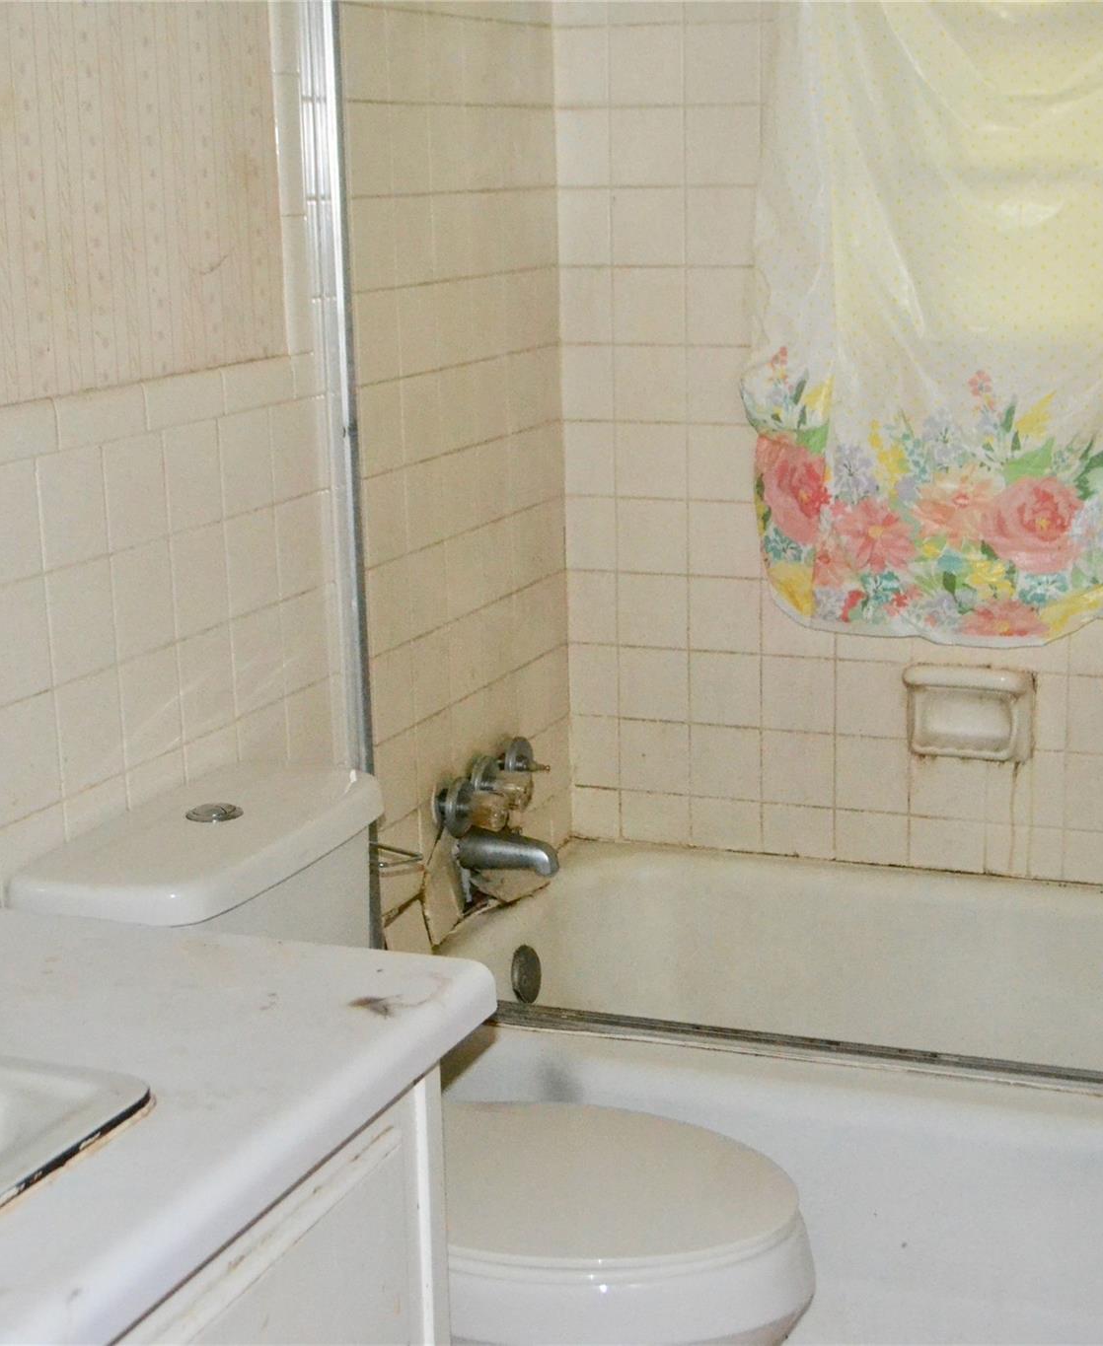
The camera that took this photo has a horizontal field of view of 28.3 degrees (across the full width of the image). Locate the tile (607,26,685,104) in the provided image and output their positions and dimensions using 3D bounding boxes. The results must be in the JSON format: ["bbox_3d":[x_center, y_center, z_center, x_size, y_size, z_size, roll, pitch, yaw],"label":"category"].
[{"bbox_3d":[0.134,-0.841,3.039,0.108,0.108,0.008,4,14,22],"label":"tile"}]

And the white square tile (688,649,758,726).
[{"bbox_3d":[0.256,0.024,3.196,0.108,0.109,0.009,4,14,22],"label":"white square tile"}]

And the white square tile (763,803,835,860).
[{"bbox_3d":[0.361,0.230,3.200,0.108,0.076,0.009,4,14,22],"label":"white square tile"}]

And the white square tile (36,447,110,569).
[{"bbox_3d":[-0.461,-0.159,2.104,0.009,0.109,0.108,4,14,22],"label":"white square tile"}]

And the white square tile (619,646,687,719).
[{"bbox_3d":[0.155,0.016,3.233,0.108,0.109,0.009,4,14,22],"label":"white square tile"}]

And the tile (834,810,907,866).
[{"bbox_3d":[0.462,0.236,3.158,0.108,0.075,0.009,4,14,22],"label":"tile"}]

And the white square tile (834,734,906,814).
[{"bbox_3d":[0.460,0.144,3.139,0.108,0.108,0.008,4,14,22],"label":"white square tile"}]

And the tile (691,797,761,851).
[{"bbox_3d":[0.258,0.221,3.241,0.108,0.077,0.008,4,14,22],"label":"tile"}]

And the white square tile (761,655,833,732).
[{"bbox_3d":[0.356,0.031,3.151,0.108,0.109,0.009,4,14,22],"label":"white square tile"}]

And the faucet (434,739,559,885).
[{"bbox_3d":[-0.045,0.188,2.940,0.147,0.180,0.247,4,14,22],"label":"faucet"}]

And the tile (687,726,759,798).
[{"bbox_3d":[0.256,0.130,3.220,0.108,0.108,0.008,4,14,22],"label":"tile"}]

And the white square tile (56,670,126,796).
[{"bbox_3d":[-0.453,0.056,2.138,0.010,0.108,0.108,4,14,22],"label":"white square tile"}]

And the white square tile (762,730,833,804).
[{"bbox_3d":[0.359,0.138,3.175,0.108,0.109,0.009,4,14,22],"label":"white square tile"}]

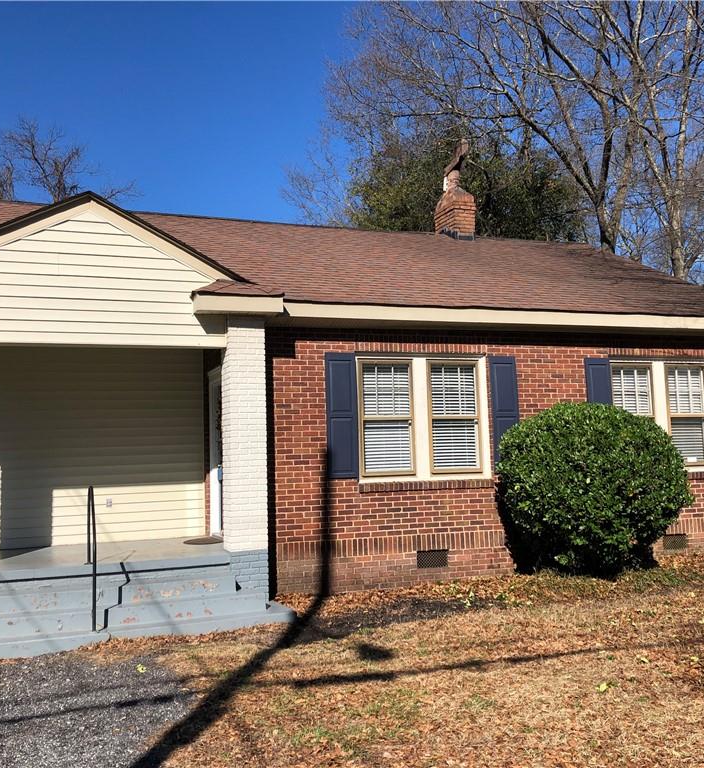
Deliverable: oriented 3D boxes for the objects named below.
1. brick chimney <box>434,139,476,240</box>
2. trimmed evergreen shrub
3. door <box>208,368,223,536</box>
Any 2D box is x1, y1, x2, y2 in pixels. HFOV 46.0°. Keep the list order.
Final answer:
[{"bbox_3d":[1.998,-3.641,15.786,0.460,2.050,0.780,0,-6,-19],"label":"brick chimney"},{"bbox_3d":[2.959,1.275,10.101,2.380,2.090,2.000,0,-6,-19],"label":"trimmed evergreen shrub"},{"bbox_3d":[-1.767,0.909,10.751,0.140,2.200,1.100,0,-6,-19],"label":"door"}]

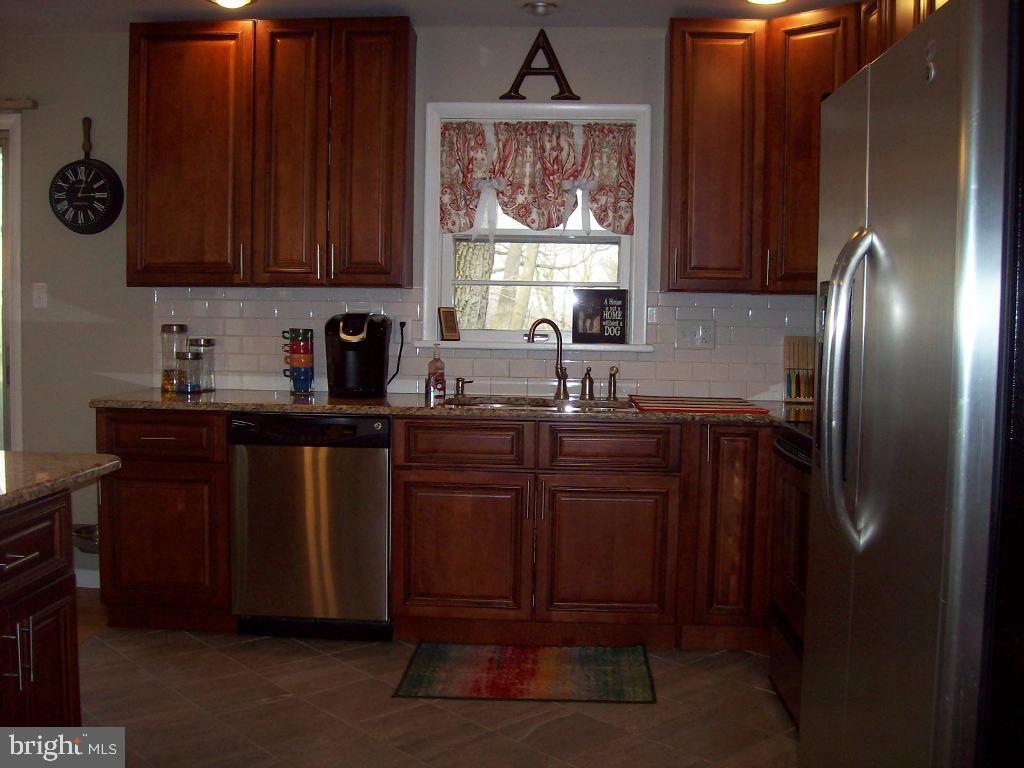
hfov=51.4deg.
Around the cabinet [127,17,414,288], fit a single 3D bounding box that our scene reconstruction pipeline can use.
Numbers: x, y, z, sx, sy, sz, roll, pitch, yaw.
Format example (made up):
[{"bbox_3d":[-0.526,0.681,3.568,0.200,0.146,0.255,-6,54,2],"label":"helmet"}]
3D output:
[{"bbox_3d":[-0.975,-0.927,4.332,1.143,1.072,0.322,1,4,3],"label":"cabinet"}]

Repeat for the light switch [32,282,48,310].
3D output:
[{"bbox_3d":[-2.041,-0.379,4.610,0.071,0.116,0.012,1,4,3],"label":"light switch"}]

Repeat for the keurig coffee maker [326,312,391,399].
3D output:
[{"bbox_3d":[-0.624,-0.122,4.369,0.260,0.332,0.310,1,4,3],"label":"keurig coffee maker"}]

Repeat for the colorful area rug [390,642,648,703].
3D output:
[{"bbox_3d":[0.060,1.006,3.733,0.865,0.010,0.605,1,4,3],"label":"colorful area rug"}]

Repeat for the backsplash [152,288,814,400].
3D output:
[{"bbox_3d":[-0.100,-0.174,4.495,2.940,0.447,0.015,1,4,3],"label":"backsplash"}]

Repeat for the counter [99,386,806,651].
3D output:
[{"bbox_3d":[-0.105,0.523,4.221,2.970,0.914,0.655,1,4,3],"label":"counter"}]

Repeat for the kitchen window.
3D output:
[{"bbox_3d":[0.109,-0.668,4.485,0.970,1.040,0.100,1,4,3],"label":"kitchen window"}]

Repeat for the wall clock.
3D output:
[{"bbox_3d":[-1.841,-0.899,4.511,0.350,0.512,0.050,1,4,3],"label":"wall clock"}]

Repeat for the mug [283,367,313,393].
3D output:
[{"bbox_3d":[-0.895,-0.015,4.469,0.125,0.103,0.095,1,4,3],"label":"mug"}]

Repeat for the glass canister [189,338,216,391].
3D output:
[{"bbox_3d":[-1.294,-0.081,4.448,0.108,0.222,0.108,1,4,3],"label":"glass canister"}]

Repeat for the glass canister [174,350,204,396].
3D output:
[{"bbox_3d":[-1.324,-0.048,4.346,0.110,0.172,0.110,1,4,3],"label":"glass canister"}]

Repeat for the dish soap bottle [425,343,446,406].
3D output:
[{"bbox_3d":[-0.290,-0.042,4.043,0.072,0.235,0.065,1,4,3],"label":"dish soap bottle"}]

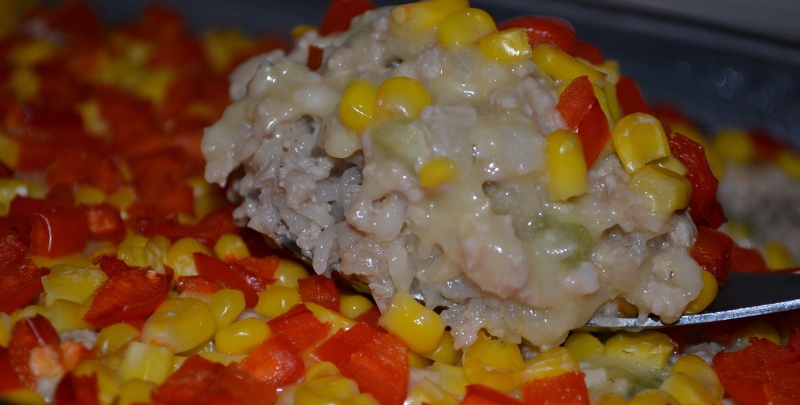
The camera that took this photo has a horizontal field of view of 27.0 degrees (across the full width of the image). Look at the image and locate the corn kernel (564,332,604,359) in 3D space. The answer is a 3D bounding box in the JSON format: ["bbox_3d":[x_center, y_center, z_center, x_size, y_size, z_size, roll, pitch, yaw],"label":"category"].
[{"bbox_3d":[0.029,0.023,0.262,0.007,0.006,0.007,0,27,0],"label":"corn kernel"}]

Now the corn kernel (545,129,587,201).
[{"bbox_3d":[0.025,-0.006,0.249,0.006,0.011,0.007,-6,-9,14],"label":"corn kernel"}]

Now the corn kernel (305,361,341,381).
[{"bbox_3d":[-0.011,0.026,0.238,0.006,0.007,0.007,0,26,0],"label":"corn kernel"}]

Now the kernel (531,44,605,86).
[{"bbox_3d":[0.026,-0.021,0.261,0.012,0.005,0.007,25,20,-6],"label":"kernel"}]

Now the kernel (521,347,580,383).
[{"bbox_3d":[0.022,0.025,0.249,0.009,0.005,0.008,-19,35,-18],"label":"kernel"}]

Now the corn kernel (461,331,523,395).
[{"bbox_3d":[0.014,0.023,0.244,0.009,0.006,0.009,0,56,0],"label":"corn kernel"}]

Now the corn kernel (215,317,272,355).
[{"bbox_3d":[-0.023,0.020,0.249,0.008,0.005,0.006,-17,38,-7],"label":"corn kernel"}]

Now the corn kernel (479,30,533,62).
[{"bbox_3d":[0.018,-0.026,0.275,0.009,0.005,0.006,-7,27,4],"label":"corn kernel"}]

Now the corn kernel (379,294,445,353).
[{"bbox_3d":[0.002,0.018,0.248,0.010,0.006,0.007,35,27,14],"label":"corn kernel"}]

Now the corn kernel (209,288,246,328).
[{"bbox_3d":[-0.026,0.016,0.256,0.005,0.005,0.006,2,51,25],"label":"corn kernel"}]

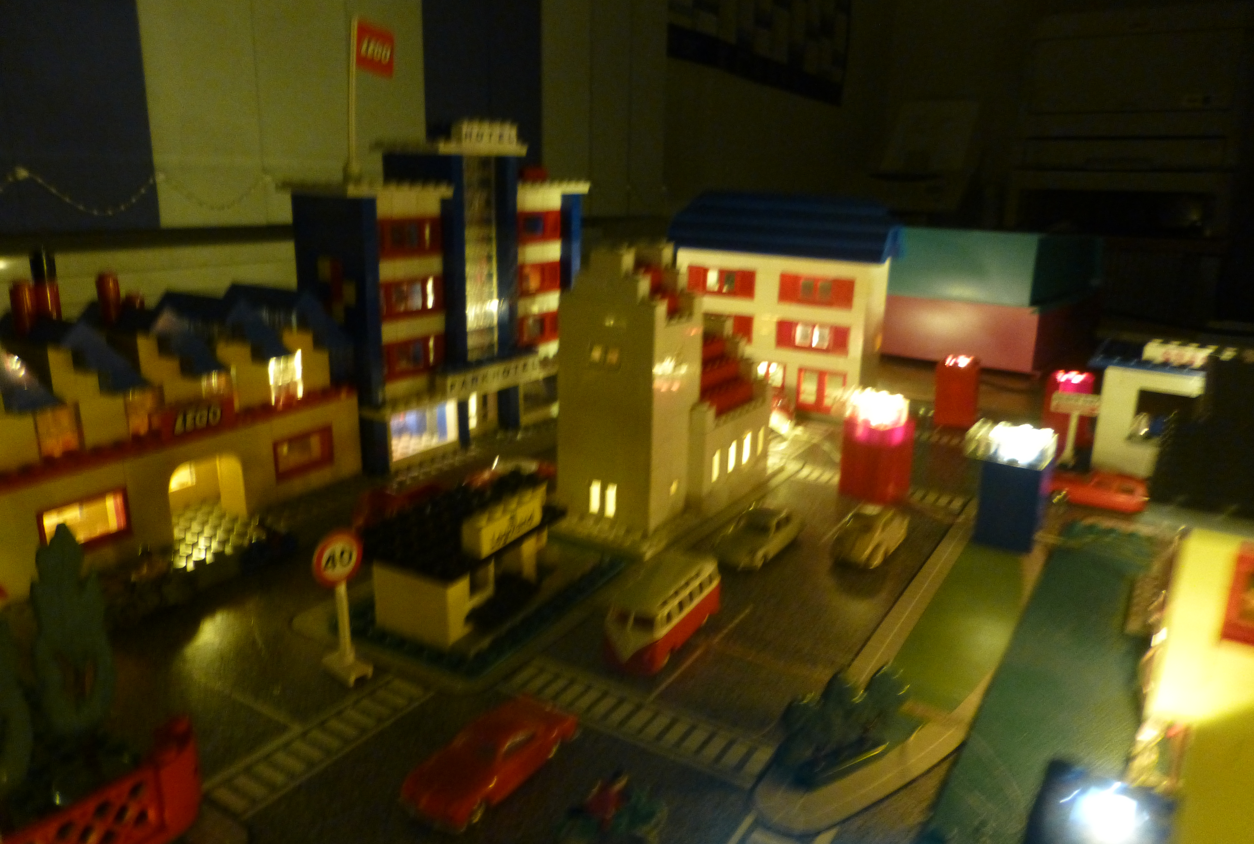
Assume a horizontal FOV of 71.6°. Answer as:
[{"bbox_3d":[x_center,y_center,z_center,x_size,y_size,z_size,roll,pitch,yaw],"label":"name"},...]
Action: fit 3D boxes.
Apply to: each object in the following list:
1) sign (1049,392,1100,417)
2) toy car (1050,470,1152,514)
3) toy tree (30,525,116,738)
[{"bbox_3d":[0.255,-0.010,0.495,0.025,0.012,0.003,11,18,29],"label":"sign"},{"bbox_3d":[0.235,0.035,0.436,0.047,0.015,0.018,11,18,30],"label":"toy car"},{"bbox_3d":[-0.143,0.054,0.224,0.021,0.060,0.018,-9,19,-34],"label":"toy tree"}]

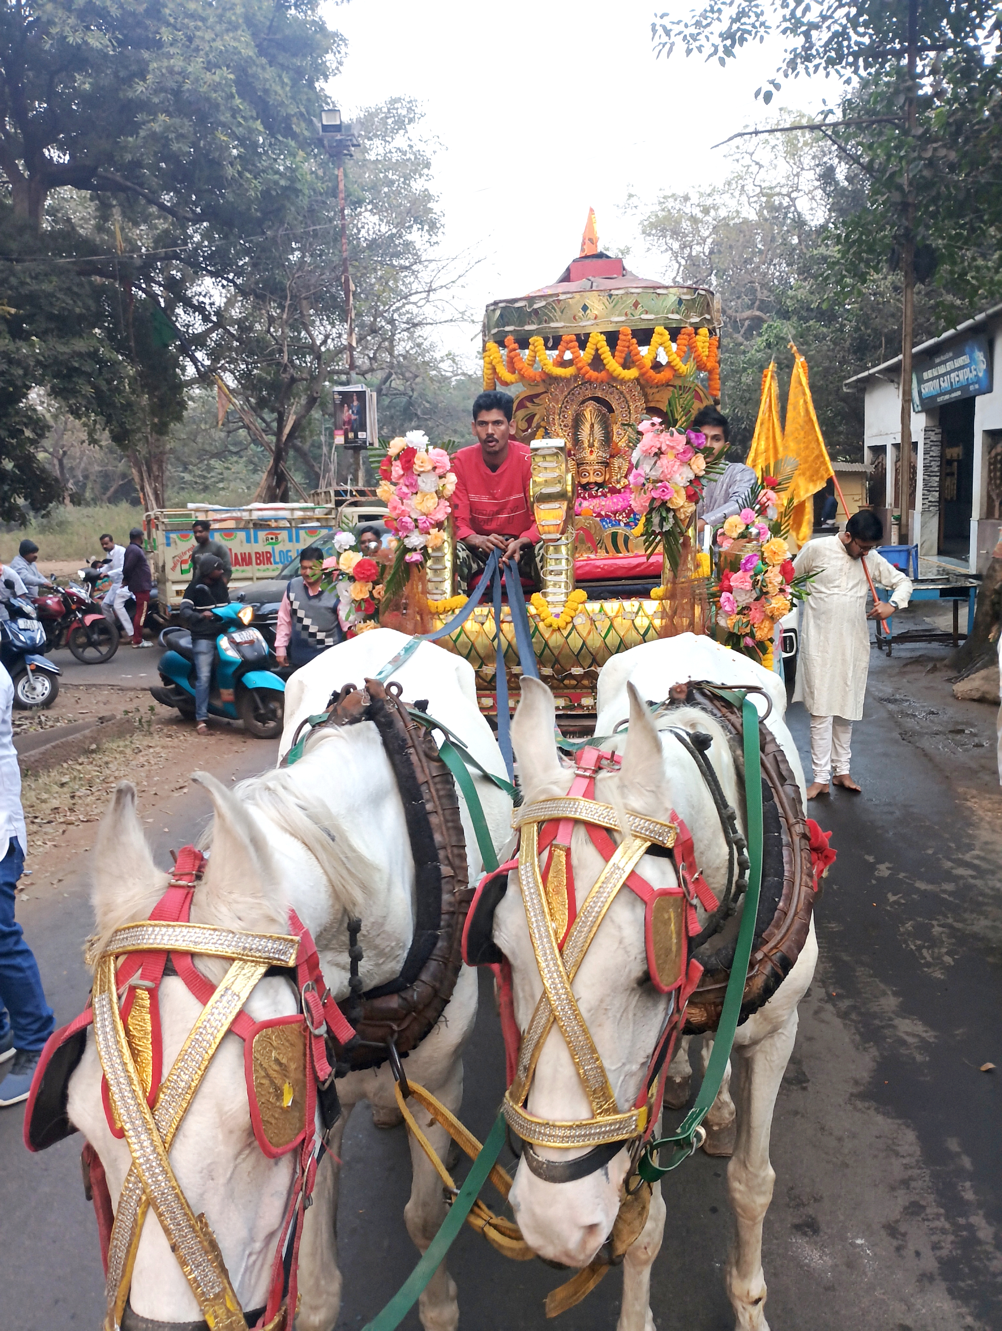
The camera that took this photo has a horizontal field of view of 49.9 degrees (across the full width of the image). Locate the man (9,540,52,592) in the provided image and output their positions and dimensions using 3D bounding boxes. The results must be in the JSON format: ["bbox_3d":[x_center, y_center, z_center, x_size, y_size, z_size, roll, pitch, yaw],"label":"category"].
[{"bbox_3d":[-6.080,-0.846,13.700,0.750,1.450,0.520,-2,7,-4],"label":"man"}]

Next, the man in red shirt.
[{"bbox_3d":[-0.020,-0.532,4.600,0.460,1.220,0.700,0,7,7],"label":"man in red shirt"}]

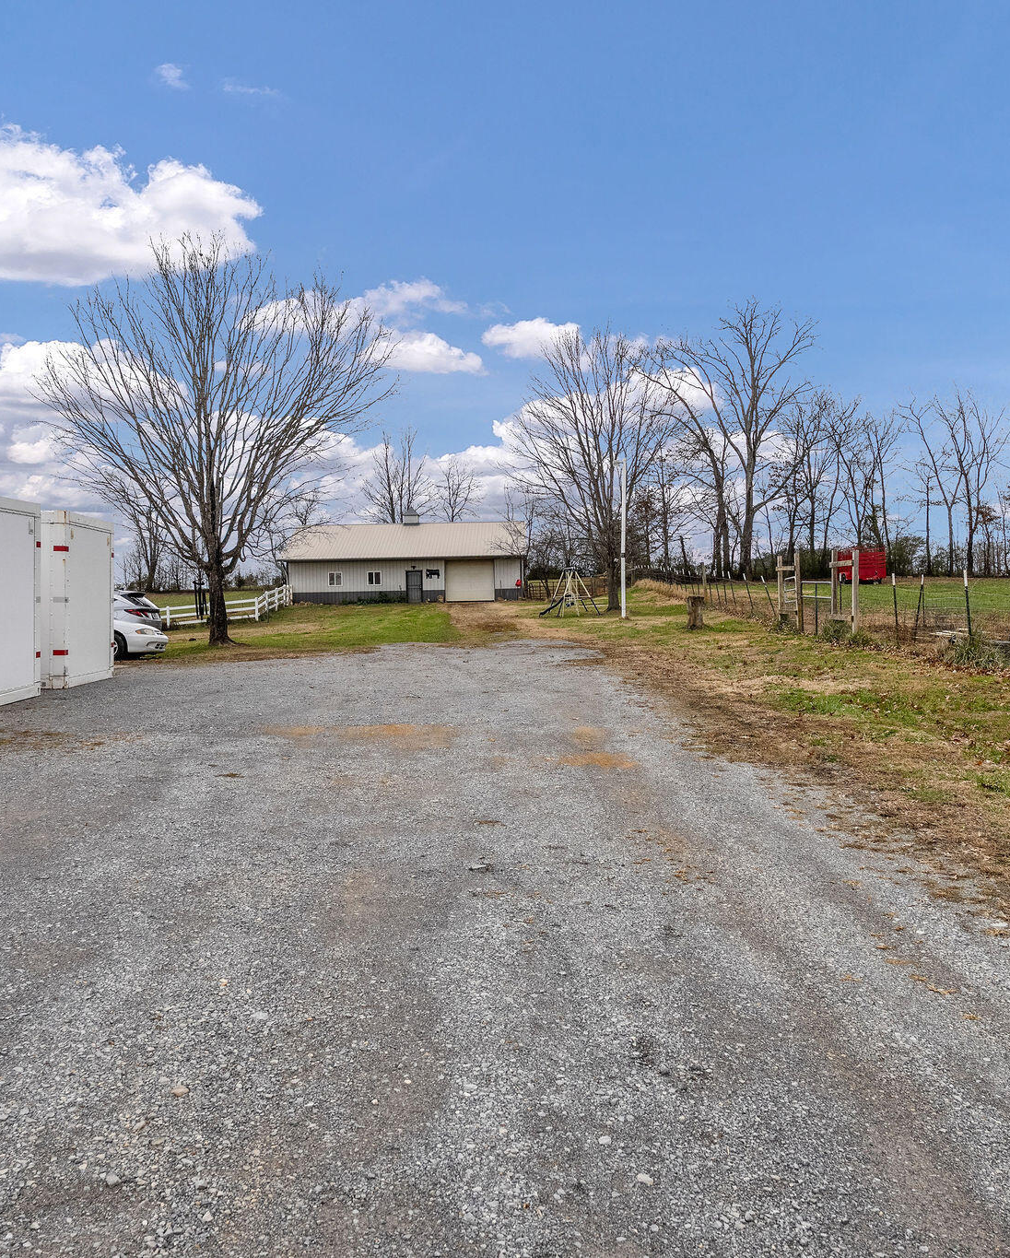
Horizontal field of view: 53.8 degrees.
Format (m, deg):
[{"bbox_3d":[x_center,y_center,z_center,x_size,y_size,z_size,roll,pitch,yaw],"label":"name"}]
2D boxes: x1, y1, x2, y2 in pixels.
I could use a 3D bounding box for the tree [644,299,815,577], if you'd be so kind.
[{"bbox_3d":[17.600,-14.900,77.000,12.800,21.600,12.000,0,1,0],"label":"tree"}]

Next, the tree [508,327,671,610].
[{"bbox_3d":[4.150,-7.550,47.000,7.800,13.500,7.600,0,1,0],"label":"tree"}]

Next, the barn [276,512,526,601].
[{"bbox_3d":[-6.300,-4.800,67.500,15.200,6.000,12.600,0,1,0],"label":"barn"}]

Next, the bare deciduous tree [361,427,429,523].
[{"bbox_3d":[-9.700,-10.400,87.000,6.200,14.300,6.000,0,1,0],"label":"bare deciduous tree"}]

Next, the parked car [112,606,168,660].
[{"bbox_3d":[-9.600,-0.050,21.800,4.550,1.400,1.720,0,1,0],"label":"parked car"}]

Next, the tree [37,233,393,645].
[{"bbox_3d":[-6.950,-4.600,24.000,8.500,9.950,8.300,0,1,0],"label":"tree"}]

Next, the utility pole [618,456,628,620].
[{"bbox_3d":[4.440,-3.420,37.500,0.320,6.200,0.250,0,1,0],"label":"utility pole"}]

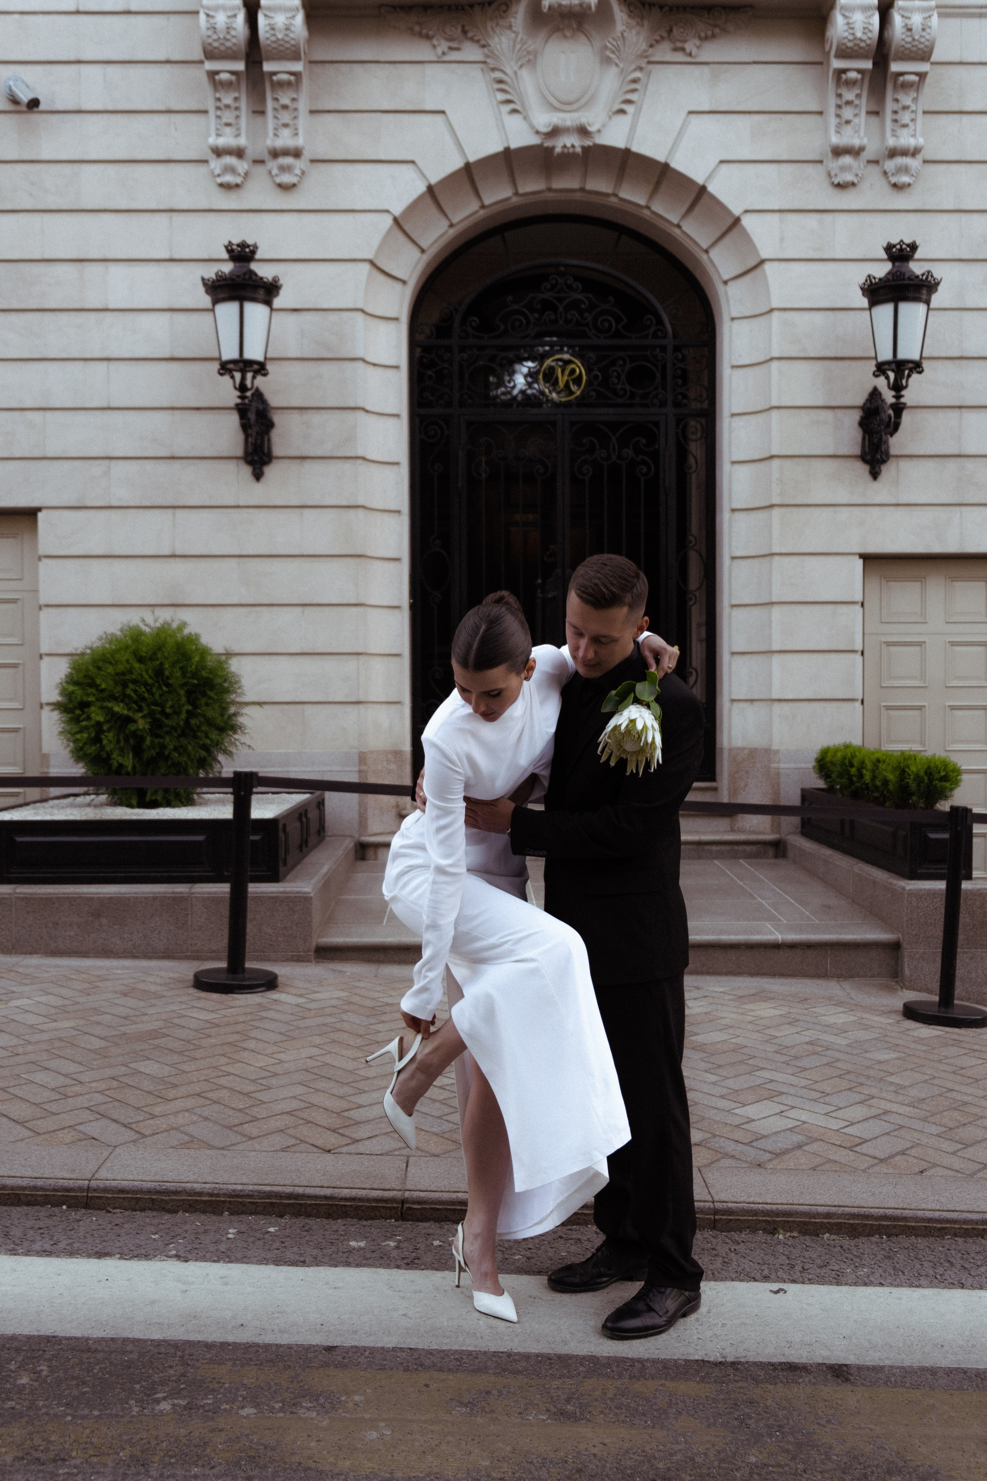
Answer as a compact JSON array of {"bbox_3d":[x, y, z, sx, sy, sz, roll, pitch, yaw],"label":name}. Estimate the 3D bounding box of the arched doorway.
[{"bbox_3d":[0.481,-1.641,9.322,2.096,3.836,0.148,0,2,-1],"label":"arched doorway"}]

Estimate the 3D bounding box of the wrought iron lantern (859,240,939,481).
[{"bbox_3d":[2.502,-2.360,8.429,0.522,1.356,0.818,0,2,-1],"label":"wrought iron lantern"}]

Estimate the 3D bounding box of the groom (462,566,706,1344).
[{"bbox_3d":[0.169,0.444,3.110,0.473,1.728,0.532,-2,2,-43],"label":"groom"}]

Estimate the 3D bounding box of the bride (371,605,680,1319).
[{"bbox_3d":[0.057,0.481,3.040,0.650,1.619,0.552,-1,2,-31],"label":"bride"}]

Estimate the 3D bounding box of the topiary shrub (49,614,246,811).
[{"bbox_3d":[-1.943,-0.140,7.704,1.073,1.050,1.044,0,2,-1],"label":"topiary shrub"}]

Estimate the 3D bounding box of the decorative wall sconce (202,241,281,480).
[{"bbox_3d":[-1.517,-2.337,8.351,0.522,1.332,0.857,0,2,-1],"label":"decorative wall sconce"}]

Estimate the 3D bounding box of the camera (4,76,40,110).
[{"bbox_3d":[-2.984,-4.096,8.589,0.256,0.118,0.118,46,23,22],"label":"camera"}]

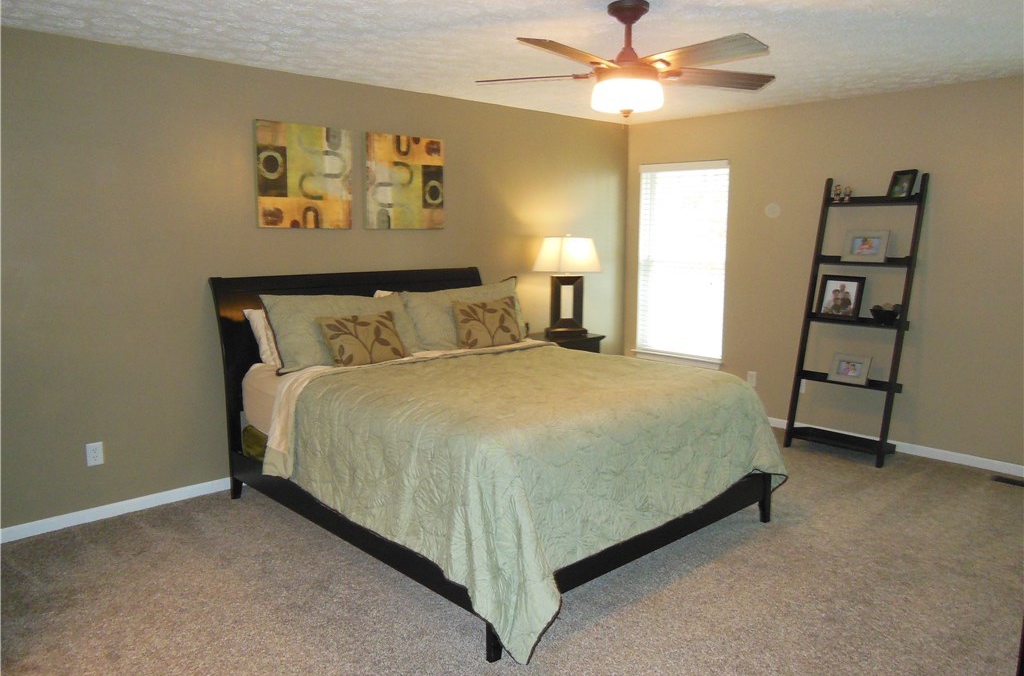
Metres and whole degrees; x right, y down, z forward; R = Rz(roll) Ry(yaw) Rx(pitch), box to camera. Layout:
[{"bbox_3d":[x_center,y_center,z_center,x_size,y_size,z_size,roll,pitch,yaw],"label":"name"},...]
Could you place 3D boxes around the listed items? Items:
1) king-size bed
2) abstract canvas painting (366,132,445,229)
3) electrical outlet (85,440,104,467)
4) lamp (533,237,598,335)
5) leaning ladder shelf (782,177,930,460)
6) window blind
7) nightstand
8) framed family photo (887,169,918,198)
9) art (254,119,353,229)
[{"bbox_3d":[-0.154,0.315,4.029,1.990,1.258,2.410,-8,11,-43],"label":"king-size bed"},{"bbox_3d":[-0.710,-1.044,4.985,0.630,0.617,0.040,-8,11,-43],"label":"abstract canvas painting"},{"bbox_3d":[-2.173,0.610,3.860,0.073,0.116,0.008,-8,11,-43],"label":"electrical outlet"},{"bbox_3d":[0.424,-0.408,5.797,0.410,0.808,0.400,-3,9,-23],"label":"lamp"},{"bbox_3d":[2.342,-0.153,5.056,0.470,1.896,0.690,-8,11,-43],"label":"leaning ladder shelf"},{"bbox_3d":[1.420,-0.667,6.290,0.060,1.615,0.880,-8,11,-43],"label":"window blind"},{"bbox_3d":[0.372,0.333,5.886,0.600,0.687,0.460,-8,11,-43],"label":"nightstand"},{"bbox_3d":[2.603,-1.016,4.925,0.018,0.208,0.153,24,-10,-42],"label":"framed family photo"},{"bbox_3d":[-1.241,-0.963,4.439,0.613,0.607,0.034,-8,12,-43],"label":"art"}]

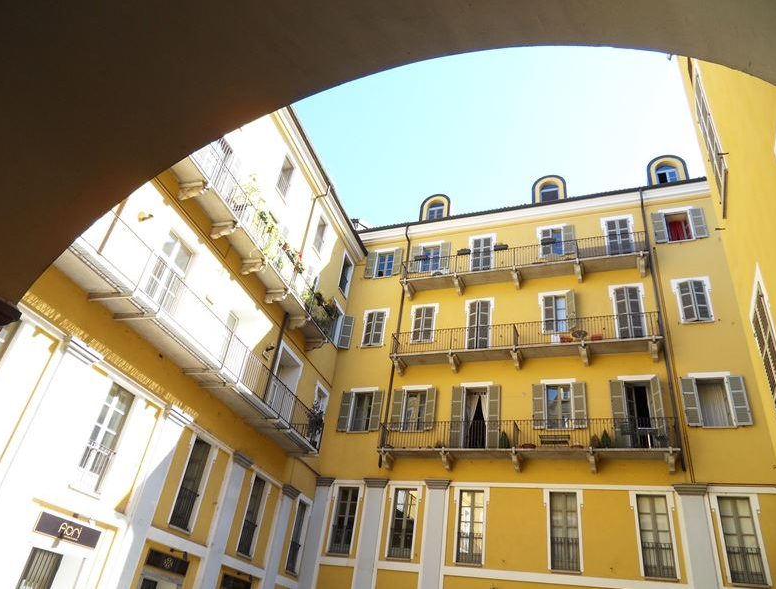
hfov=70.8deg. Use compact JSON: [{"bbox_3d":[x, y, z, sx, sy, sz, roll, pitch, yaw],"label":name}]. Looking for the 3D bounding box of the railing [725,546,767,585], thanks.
[{"bbox_3d":[10.666,8.082,16.225,0.897,1.006,0.050,-6,-35,21],"label":"railing"}]

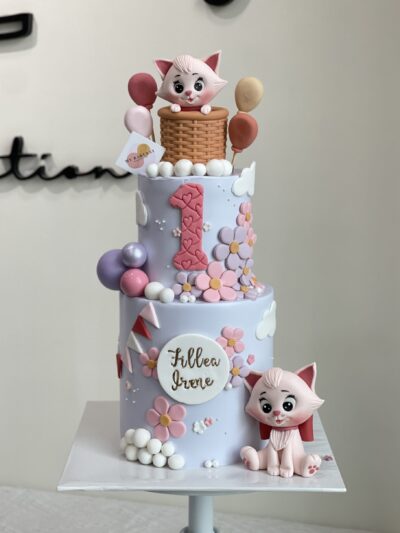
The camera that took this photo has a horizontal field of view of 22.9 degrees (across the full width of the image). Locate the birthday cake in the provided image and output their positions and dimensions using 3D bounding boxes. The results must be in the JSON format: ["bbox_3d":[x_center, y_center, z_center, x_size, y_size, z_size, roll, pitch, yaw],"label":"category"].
[{"bbox_3d":[0.010,-0.014,1.148,0.256,0.462,0.210,1,10,2],"label":"birthday cake"}]

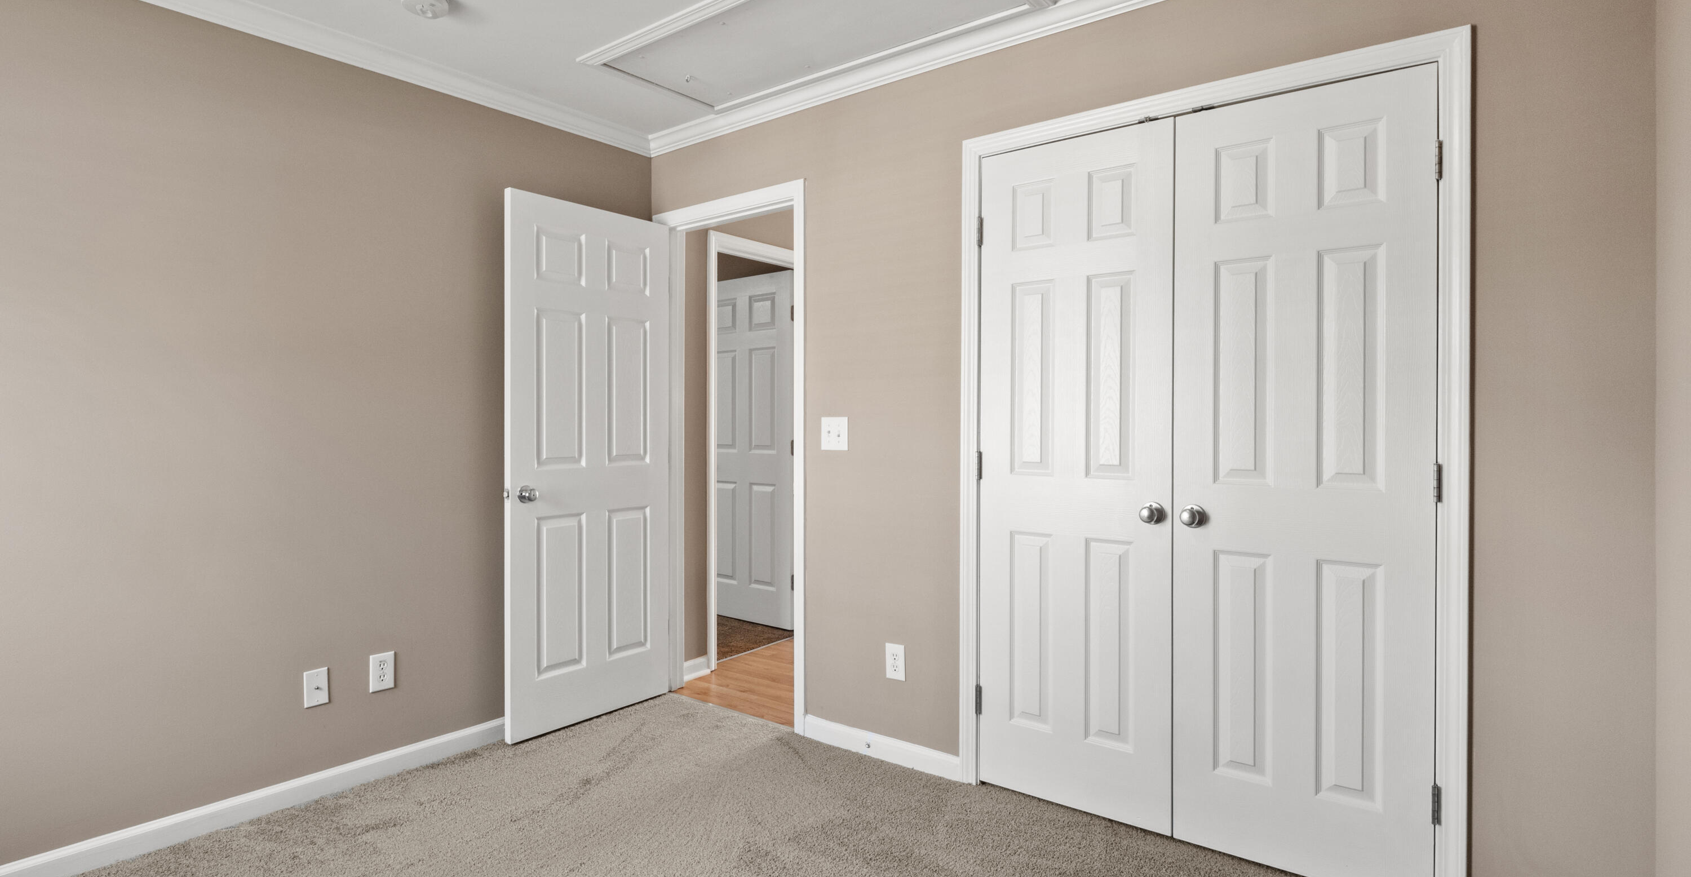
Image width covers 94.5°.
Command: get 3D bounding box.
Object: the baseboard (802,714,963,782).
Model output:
[{"bbox_3d":[0.120,1.084,2.761,0.640,0.082,0.020,0,1,35],"label":"baseboard"}]

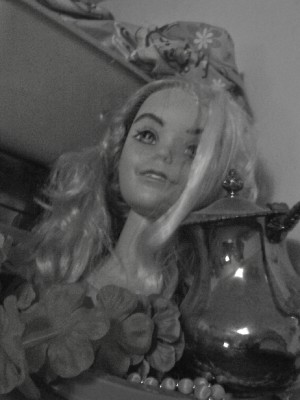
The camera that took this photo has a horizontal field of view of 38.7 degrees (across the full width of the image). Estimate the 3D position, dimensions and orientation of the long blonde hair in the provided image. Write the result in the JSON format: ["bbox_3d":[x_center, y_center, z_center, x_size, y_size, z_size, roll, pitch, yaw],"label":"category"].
[{"bbox_3d":[-0.008,-0.019,0.455,0.215,0.228,0.160,14,-12,-13],"label":"long blonde hair"}]

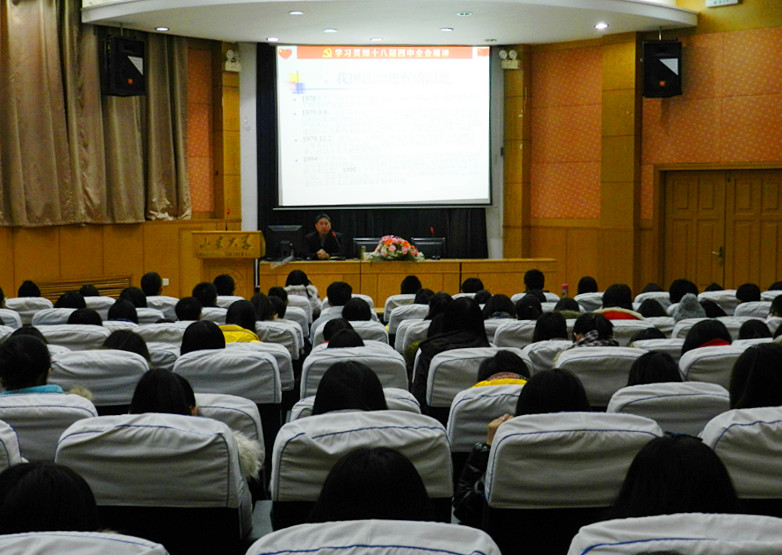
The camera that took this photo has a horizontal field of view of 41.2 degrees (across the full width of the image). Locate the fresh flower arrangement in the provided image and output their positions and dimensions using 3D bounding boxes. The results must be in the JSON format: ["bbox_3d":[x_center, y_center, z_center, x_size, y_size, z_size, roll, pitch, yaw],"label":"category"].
[{"bbox_3d":[0.061,-0.318,11.600,0.630,0.300,0.360,0,5,-3],"label":"fresh flower arrangement"}]

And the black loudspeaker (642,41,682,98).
[{"bbox_3d":[2.907,-2.229,11.150,0.410,0.560,0.370,0,3,5],"label":"black loudspeaker"}]

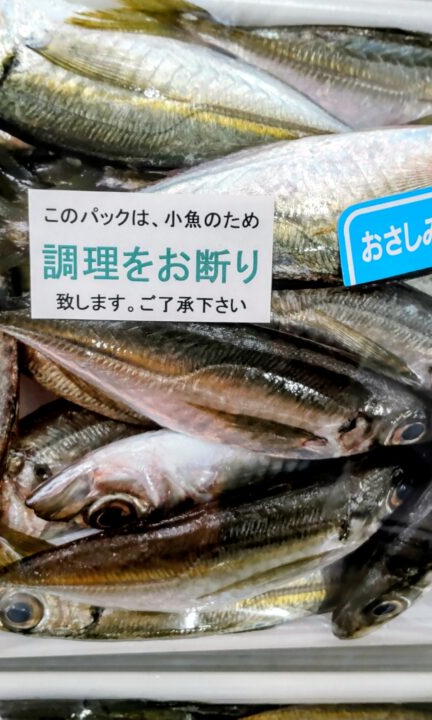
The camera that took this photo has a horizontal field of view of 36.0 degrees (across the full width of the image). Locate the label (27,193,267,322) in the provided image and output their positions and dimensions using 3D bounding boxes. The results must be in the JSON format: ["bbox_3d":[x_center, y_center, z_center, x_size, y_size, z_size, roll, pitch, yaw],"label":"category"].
[{"bbox_3d":[-0.019,-0.031,0.197,0.072,0.002,0.038,0,91,-1],"label":"label"}]

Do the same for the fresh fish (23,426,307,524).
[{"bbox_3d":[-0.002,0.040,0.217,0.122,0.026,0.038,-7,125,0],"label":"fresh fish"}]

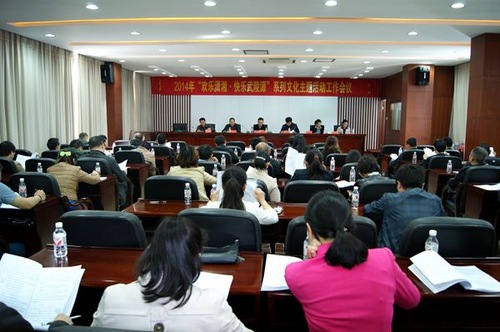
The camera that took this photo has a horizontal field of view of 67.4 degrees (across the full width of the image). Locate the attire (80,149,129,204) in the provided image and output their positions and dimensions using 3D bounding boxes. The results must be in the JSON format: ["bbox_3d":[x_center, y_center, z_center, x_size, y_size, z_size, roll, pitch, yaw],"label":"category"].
[{"bbox_3d":[-2.040,0.193,5.250,0.500,0.780,0.500,2,7,9],"label":"attire"}]

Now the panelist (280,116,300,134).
[{"bbox_3d":[1.243,-0.909,11.620,0.560,1.200,0.680,1,7,4],"label":"panelist"}]

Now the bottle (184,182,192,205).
[{"bbox_3d":[-0.618,0.276,3.751,0.063,0.207,0.063,0,7,4],"label":"bottle"}]

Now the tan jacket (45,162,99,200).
[{"bbox_3d":[-1.803,0.169,3.862,0.480,0.430,0.380,3,8,16],"label":"tan jacket"}]

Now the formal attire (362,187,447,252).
[{"bbox_3d":[1.262,0.462,3.078,0.580,0.600,0.500,0,7,2],"label":"formal attire"}]

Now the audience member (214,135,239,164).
[{"bbox_3d":[-0.471,0.004,7.003,0.500,1.180,0.680,1,7,4],"label":"audience member"}]

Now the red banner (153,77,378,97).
[{"bbox_3d":[0.476,-2.611,12.300,7.550,0.620,0.050,1,7,4],"label":"red banner"}]

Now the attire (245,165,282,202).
[{"bbox_3d":[0.134,0.291,4.000,0.440,0.550,0.420,1,7,4],"label":"attire"}]

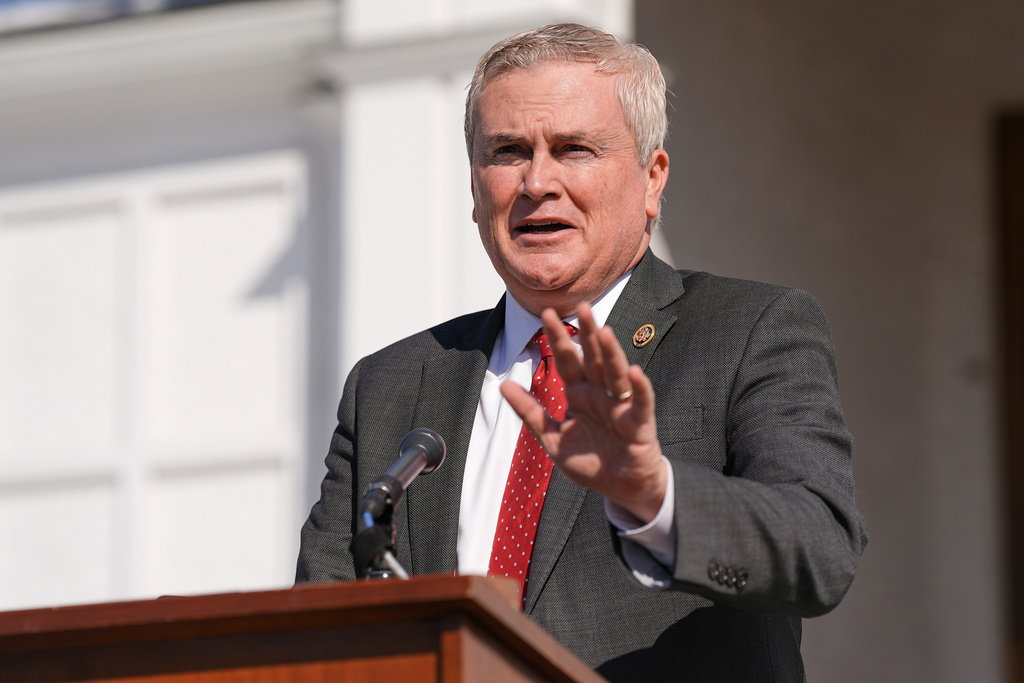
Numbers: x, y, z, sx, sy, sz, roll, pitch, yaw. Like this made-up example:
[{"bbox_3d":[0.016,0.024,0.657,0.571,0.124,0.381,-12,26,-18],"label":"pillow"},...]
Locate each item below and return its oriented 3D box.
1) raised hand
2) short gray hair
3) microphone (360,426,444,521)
[{"bbox_3d":[0.060,0.059,3.320,0.127,0.178,0.080,-10,16,14],"label":"raised hand"},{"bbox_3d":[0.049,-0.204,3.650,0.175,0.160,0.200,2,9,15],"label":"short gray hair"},{"bbox_3d":[-0.091,0.111,3.330,0.038,0.038,0.150,3,20,16],"label":"microphone"}]

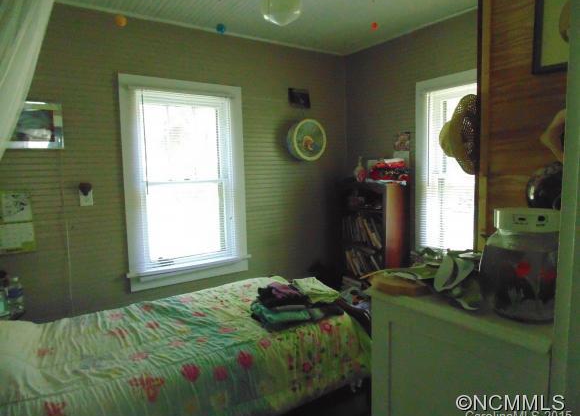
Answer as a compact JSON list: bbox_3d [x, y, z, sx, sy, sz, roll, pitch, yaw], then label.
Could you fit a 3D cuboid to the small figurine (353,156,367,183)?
[{"bbox_3d":[0.609,-0.341,3.209,0.105,0.225,0.090,4,8,34],"label":"small figurine"}]

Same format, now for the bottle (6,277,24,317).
[{"bbox_3d":[-1.488,0.477,2.015,0.066,0.206,0.066,-6,8,-33],"label":"bottle"}]

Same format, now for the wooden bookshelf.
[{"bbox_3d":[0.726,0.390,3.284,0.290,1.248,0.566,-6,8,-33],"label":"wooden bookshelf"}]

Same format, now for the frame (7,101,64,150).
[{"bbox_3d":[-1.569,-0.500,2.240,0.335,0.280,0.025,-6,8,-33],"label":"frame"}]

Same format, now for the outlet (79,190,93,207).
[{"bbox_3d":[-1.347,-0.066,2.443,0.073,0.112,0.011,-6,8,-33],"label":"outlet"}]

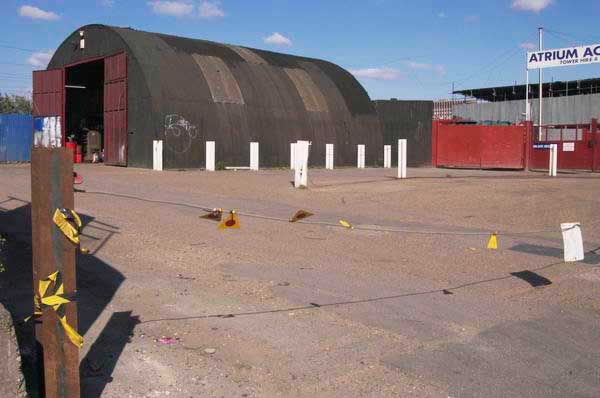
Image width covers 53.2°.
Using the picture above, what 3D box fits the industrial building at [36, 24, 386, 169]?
[{"bbox_3d":[-4.005,-4.305,27.734,12.300,5.450,10.650,-4,7,-45],"label":"industrial building"}]

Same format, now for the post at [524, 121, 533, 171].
[{"bbox_3d":[9.516,-2.191,25.000,0.250,2.100,0.250,0,5,0],"label":"post"}]

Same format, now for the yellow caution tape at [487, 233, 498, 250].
[{"bbox_3d":[2.504,0.553,7.800,0.150,0.220,0.140,0,5,0],"label":"yellow caution tape"}]

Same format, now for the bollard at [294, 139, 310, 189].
[{"bbox_3d":[0.044,-0.804,13.800,0.260,1.080,0.250,-4,7,-45],"label":"bollard"}]

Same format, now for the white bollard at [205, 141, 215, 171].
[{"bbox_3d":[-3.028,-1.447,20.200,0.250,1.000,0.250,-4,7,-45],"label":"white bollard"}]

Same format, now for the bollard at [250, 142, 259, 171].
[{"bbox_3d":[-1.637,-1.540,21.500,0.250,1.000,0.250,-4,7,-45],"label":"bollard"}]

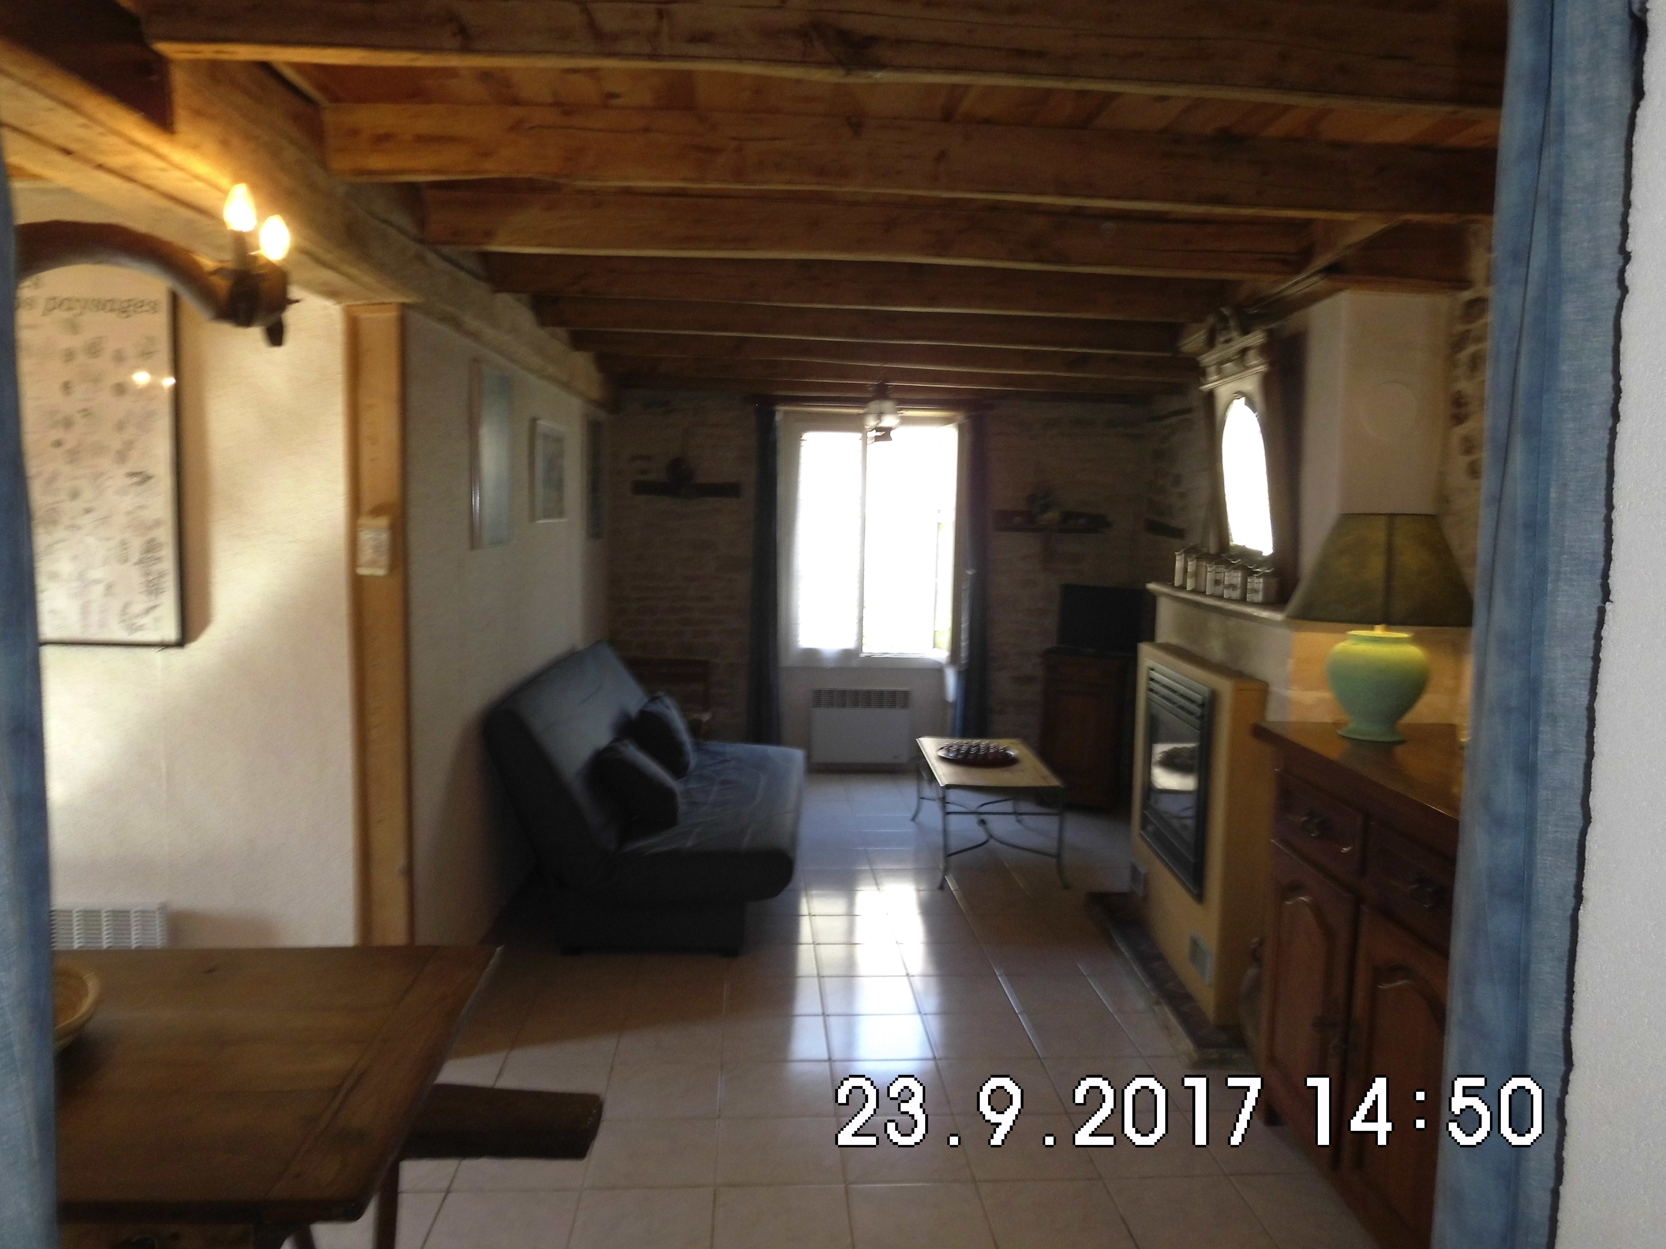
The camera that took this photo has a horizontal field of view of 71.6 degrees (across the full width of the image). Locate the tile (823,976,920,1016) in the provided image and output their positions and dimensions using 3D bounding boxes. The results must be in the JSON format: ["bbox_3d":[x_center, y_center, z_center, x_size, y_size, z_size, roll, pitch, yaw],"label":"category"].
[{"bbox_3d":[0.119,1.253,3.887,0.315,0.010,0.315,1,5,-4],"label":"tile"}]

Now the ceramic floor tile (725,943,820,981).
[{"bbox_3d":[-0.212,1.203,4.119,0.305,0.010,0.305,1,5,-4],"label":"ceramic floor tile"}]

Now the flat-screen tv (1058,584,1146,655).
[{"bbox_3d":[1.464,-0.025,6.321,0.437,0.354,0.111,4,6,30],"label":"flat-screen tv"}]

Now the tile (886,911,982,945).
[{"bbox_3d":[0.383,1.159,4.393,0.300,0.010,0.300,1,5,-4],"label":"tile"}]

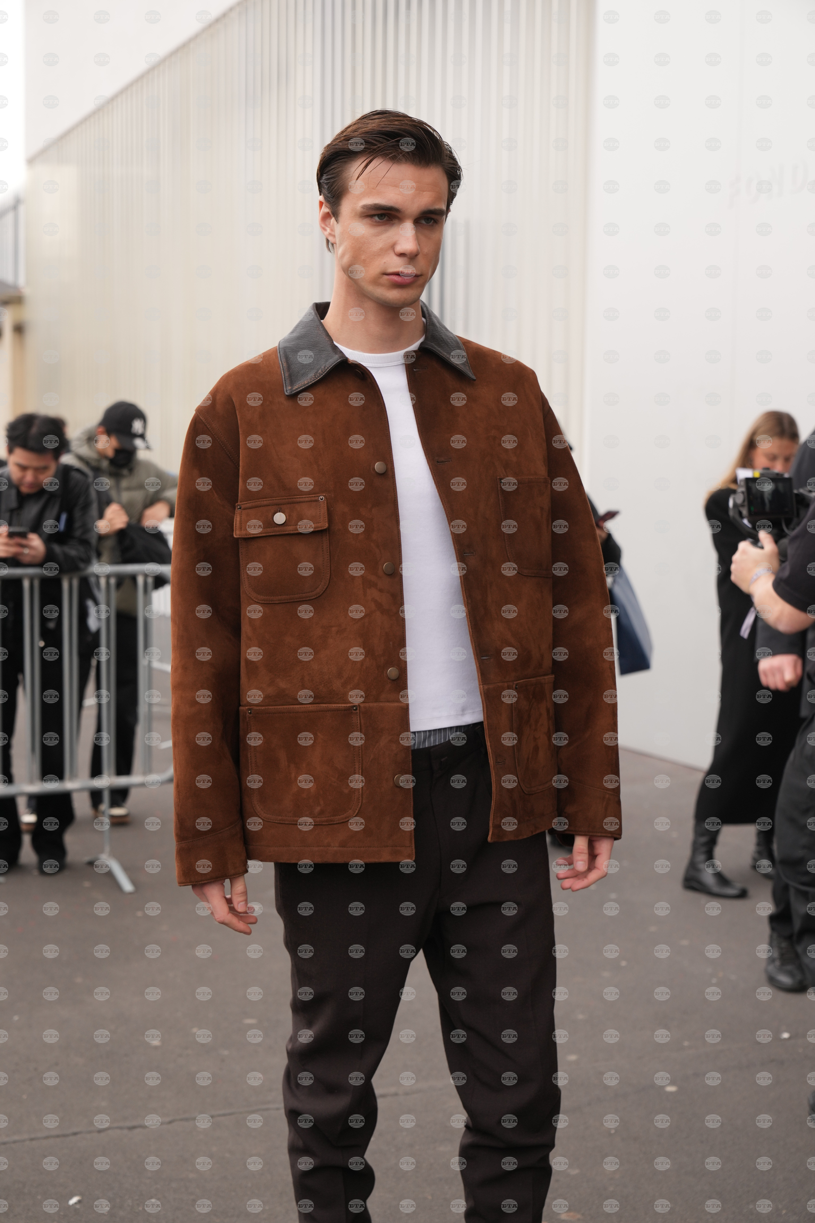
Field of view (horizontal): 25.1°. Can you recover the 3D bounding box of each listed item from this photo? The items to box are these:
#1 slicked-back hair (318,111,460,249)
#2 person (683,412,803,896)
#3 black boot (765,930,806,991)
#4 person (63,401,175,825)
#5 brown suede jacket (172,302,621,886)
[{"bbox_3d":[-0.028,-0.568,2.410,0.178,0.185,0.210,-1,4,-22],"label":"slicked-back hair"},{"bbox_3d":[1.225,0.132,6.550,0.500,1.690,0.450,-2,5,-35],"label":"person"},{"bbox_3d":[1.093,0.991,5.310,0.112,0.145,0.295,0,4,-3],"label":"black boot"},{"bbox_3d":[-1.220,0.003,7.600,0.580,1.740,0.420,-1,4,-20],"label":"person"},{"bbox_3d":[-0.015,-0.039,2.400,0.580,0.710,0.320,-1,4,-22],"label":"brown suede jacket"}]

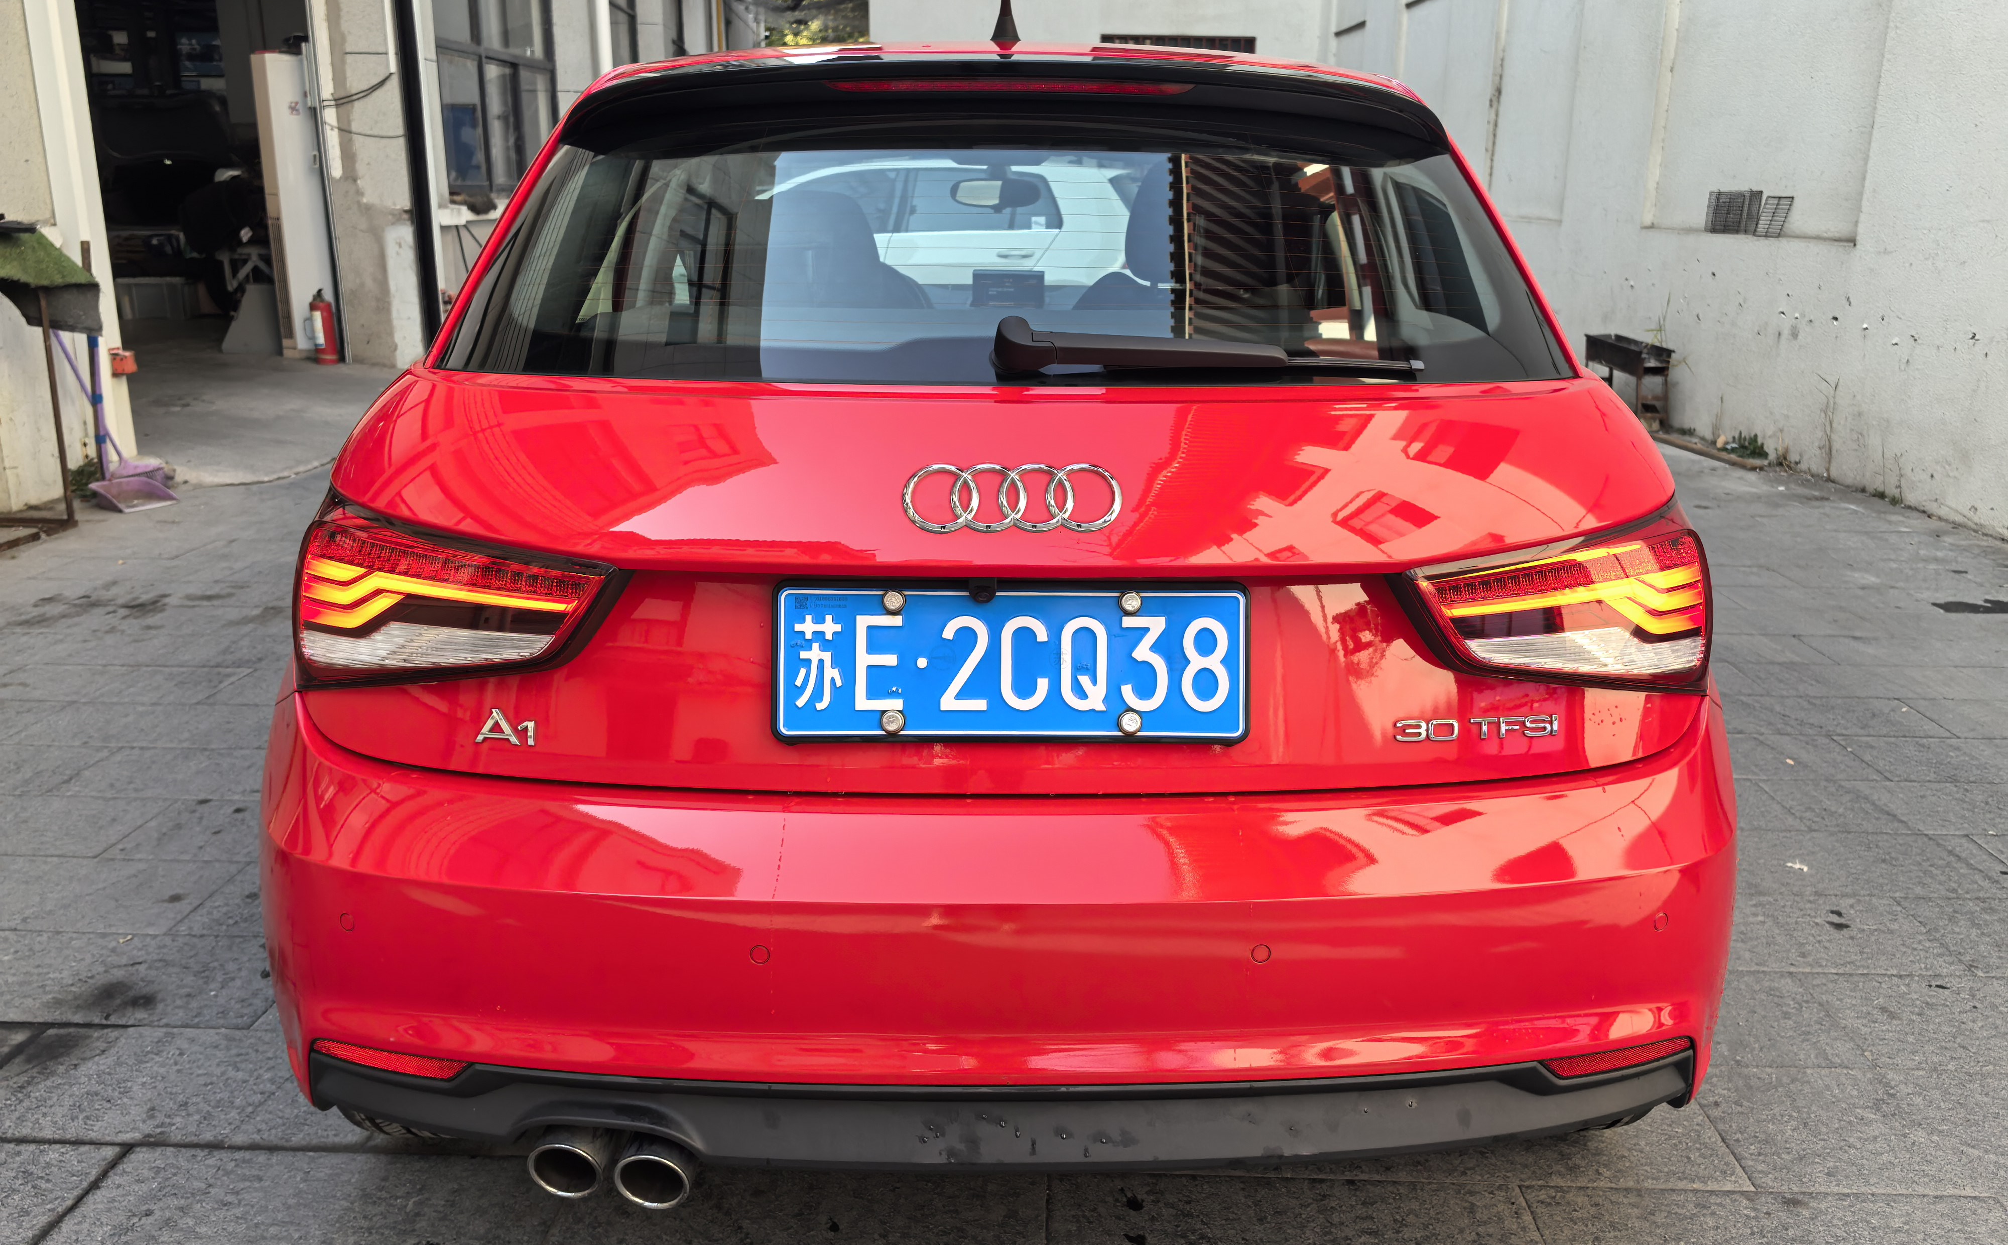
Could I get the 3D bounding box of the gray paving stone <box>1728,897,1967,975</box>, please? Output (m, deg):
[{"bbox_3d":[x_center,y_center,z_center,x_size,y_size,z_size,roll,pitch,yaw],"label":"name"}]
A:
[{"bbox_3d":[1.309,0.556,2.725,0.600,0.040,0.300,1,15,2],"label":"gray paving stone"}]

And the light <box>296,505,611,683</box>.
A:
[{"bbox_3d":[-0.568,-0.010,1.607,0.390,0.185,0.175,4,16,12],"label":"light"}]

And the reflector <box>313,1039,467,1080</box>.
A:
[{"bbox_3d":[-0.642,0.456,1.637,0.200,0.040,0.036,5,16,17],"label":"reflector"}]

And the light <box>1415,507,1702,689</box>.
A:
[{"bbox_3d":[0.585,0.001,1.637,0.400,0.175,0.170,-5,16,-20],"label":"light"}]

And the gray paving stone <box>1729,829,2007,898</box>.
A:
[{"bbox_3d":[1.624,0.481,3.004,0.600,0.040,0.300,1,15,2],"label":"gray paving stone"}]

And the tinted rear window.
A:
[{"bbox_3d":[0.002,-0.385,1.632,1.140,0.090,0.400,0,60,0],"label":"tinted rear window"}]

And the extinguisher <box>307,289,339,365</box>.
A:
[{"bbox_3d":[-4.592,-2.001,10.524,0.155,0.510,0.165,6,16,19],"label":"extinguisher"}]

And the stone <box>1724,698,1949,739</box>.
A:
[{"bbox_3d":[1.966,0.249,3.861,0.600,0.040,0.300,1,15,2],"label":"stone"}]

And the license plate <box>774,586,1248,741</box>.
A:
[{"bbox_3d":[0.007,0.038,1.477,0.450,0.150,0.015,0,1,0],"label":"license plate"}]

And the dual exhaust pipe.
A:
[{"bbox_3d":[-0.394,0.528,1.620,0.160,0.085,0.140,0,15,0],"label":"dual exhaust pipe"}]

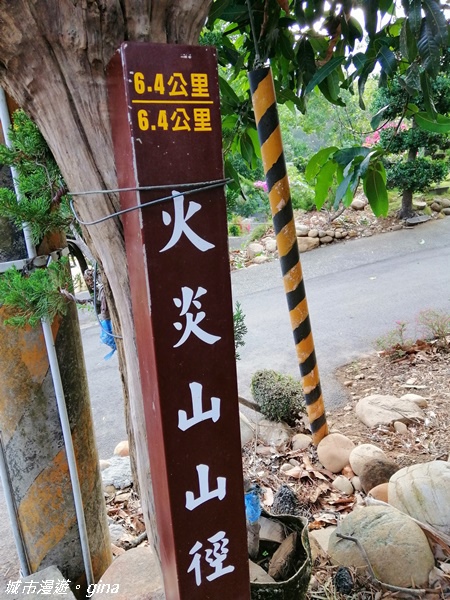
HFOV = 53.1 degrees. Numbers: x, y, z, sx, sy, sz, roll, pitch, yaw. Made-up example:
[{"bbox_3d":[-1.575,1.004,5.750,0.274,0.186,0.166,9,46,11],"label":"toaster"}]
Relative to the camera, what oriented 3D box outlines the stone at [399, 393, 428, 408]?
[{"bbox_3d":[1.020,0.552,2.453,0.165,0.085,0.130,1,13,23],"label":"stone"}]

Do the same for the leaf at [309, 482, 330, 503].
[{"bbox_3d":[0.435,0.885,2.073,0.100,0.050,0.090,-2,12,11],"label":"leaf"}]

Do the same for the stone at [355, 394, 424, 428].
[{"bbox_3d":[0.854,0.579,2.339,0.350,0.155,0.260,1,12,20],"label":"stone"}]

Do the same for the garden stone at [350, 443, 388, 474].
[{"bbox_3d":[0.702,0.790,2.227,0.185,0.145,0.170,0,13,17],"label":"garden stone"}]

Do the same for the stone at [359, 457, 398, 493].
[{"bbox_3d":[0.718,0.816,2.102,0.180,0.145,0.160,0,13,19],"label":"stone"}]

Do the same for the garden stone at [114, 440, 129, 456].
[{"bbox_3d":[-0.548,0.797,2.420,0.105,0.085,0.095,-8,15,-15],"label":"garden stone"}]

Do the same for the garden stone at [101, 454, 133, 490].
[{"bbox_3d":[-0.550,0.878,2.295,0.220,0.140,0.170,-7,12,-16],"label":"garden stone"}]

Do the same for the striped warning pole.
[{"bbox_3d":[0.338,-0.033,2.120,0.090,1.915,0.090,-9,27,9],"label":"striped warning pole"}]

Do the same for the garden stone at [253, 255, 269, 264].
[{"bbox_3d":[0.614,-0.701,7.800,0.290,0.160,0.220,-2,15,5],"label":"garden stone"}]

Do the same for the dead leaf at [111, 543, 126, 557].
[{"bbox_3d":[-0.432,1.015,1.830,0.075,0.020,0.055,-8,15,-17],"label":"dead leaf"}]

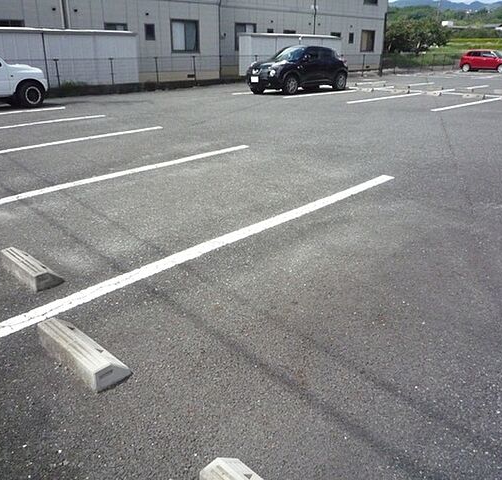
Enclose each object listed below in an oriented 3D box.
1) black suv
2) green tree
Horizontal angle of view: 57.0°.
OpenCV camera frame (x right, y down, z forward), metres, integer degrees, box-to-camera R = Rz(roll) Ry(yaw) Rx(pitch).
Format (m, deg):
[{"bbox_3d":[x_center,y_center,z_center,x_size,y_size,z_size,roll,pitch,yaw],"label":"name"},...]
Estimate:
[{"bbox_3d":[1.737,-6.124,16.590,4.130,1.570,1.770,-19,29,-37],"label":"black suv"},{"bbox_3d":[14.057,-17.215,39.138,5.800,3.200,5.200,7,24,17],"label":"green tree"}]

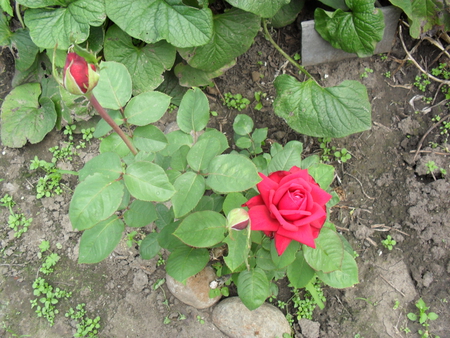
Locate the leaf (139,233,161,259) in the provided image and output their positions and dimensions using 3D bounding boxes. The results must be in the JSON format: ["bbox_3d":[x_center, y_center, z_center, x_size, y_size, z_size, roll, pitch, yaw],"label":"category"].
[{"bbox_3d":[-0.134,0.138,0.820,0.035,0.012,0.051,41,75,14],"label":"leaf"}]

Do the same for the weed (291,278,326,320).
[{"bbox_3d":[0.153,0.239,0.835,0.066,0.040,0.070,0,58,0],"label":"weed"}]

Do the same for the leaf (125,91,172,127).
[{"bbox_3d":[-0.106,-0.083,0.635,0.069,0.015,0.045,-26,70,4],"label":"leaf"}]

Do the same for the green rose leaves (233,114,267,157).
[{"bbox_3d":[0.047,-0.064,0.870,0.065,0.060,0.055,0,58,0],"label":"green rose leaves"}]

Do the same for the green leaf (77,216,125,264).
[{"bbox_3d":[-0.170,0.098,0.630,0.053,0.017,0.084,42,86,15],"label":"green leaf"}]

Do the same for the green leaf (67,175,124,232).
[{"bbox_3d":[-0.167,0.047,0.595,0.061,0.018,0.089,42,80,15],"label":"green leaf"}]

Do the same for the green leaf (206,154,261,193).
[{"bbox_3d":[0.013,0.006,0.620,0.072,0.015,0.049,6,70,2],"label":"green leaf"}]

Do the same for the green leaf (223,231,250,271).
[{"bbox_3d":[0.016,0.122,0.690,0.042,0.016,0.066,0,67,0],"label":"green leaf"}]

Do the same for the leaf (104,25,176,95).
[{"bbox_3d":[-0.183,-0.235,0.995,0.155,0.035,0.193,3,66,1],"label":"leaf"}]

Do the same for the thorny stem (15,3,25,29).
[{"bbox_3d":[-0.515,-0.384,1.140,0.022,0.075,0.025,0,55,0],"label":"thorny stem"}]

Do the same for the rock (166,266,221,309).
[{"bbox_3d":[-0.054,0.196,0.787,0.096,0.055,0.080,-3,56,-2],"label":"rock"}]

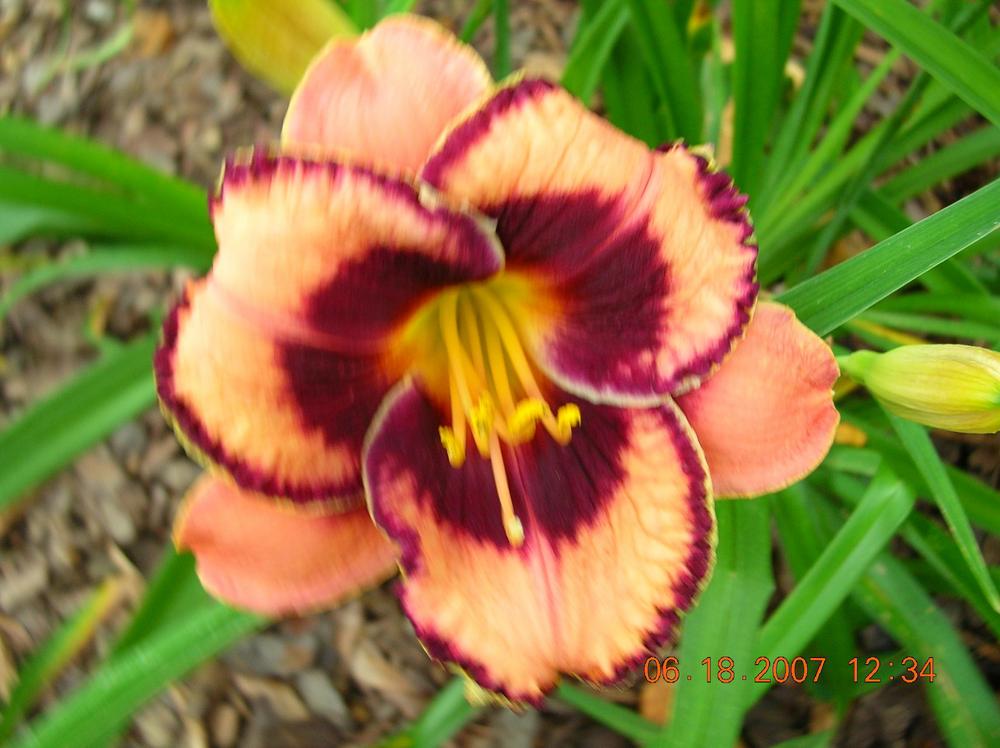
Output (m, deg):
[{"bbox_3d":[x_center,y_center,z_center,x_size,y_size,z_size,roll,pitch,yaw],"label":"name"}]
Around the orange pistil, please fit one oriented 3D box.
[{"bbox_3d":[0.002,0.006,0.217,0.030,0.026,0.062,-6,51,-5],"label":"orange pistil"}]

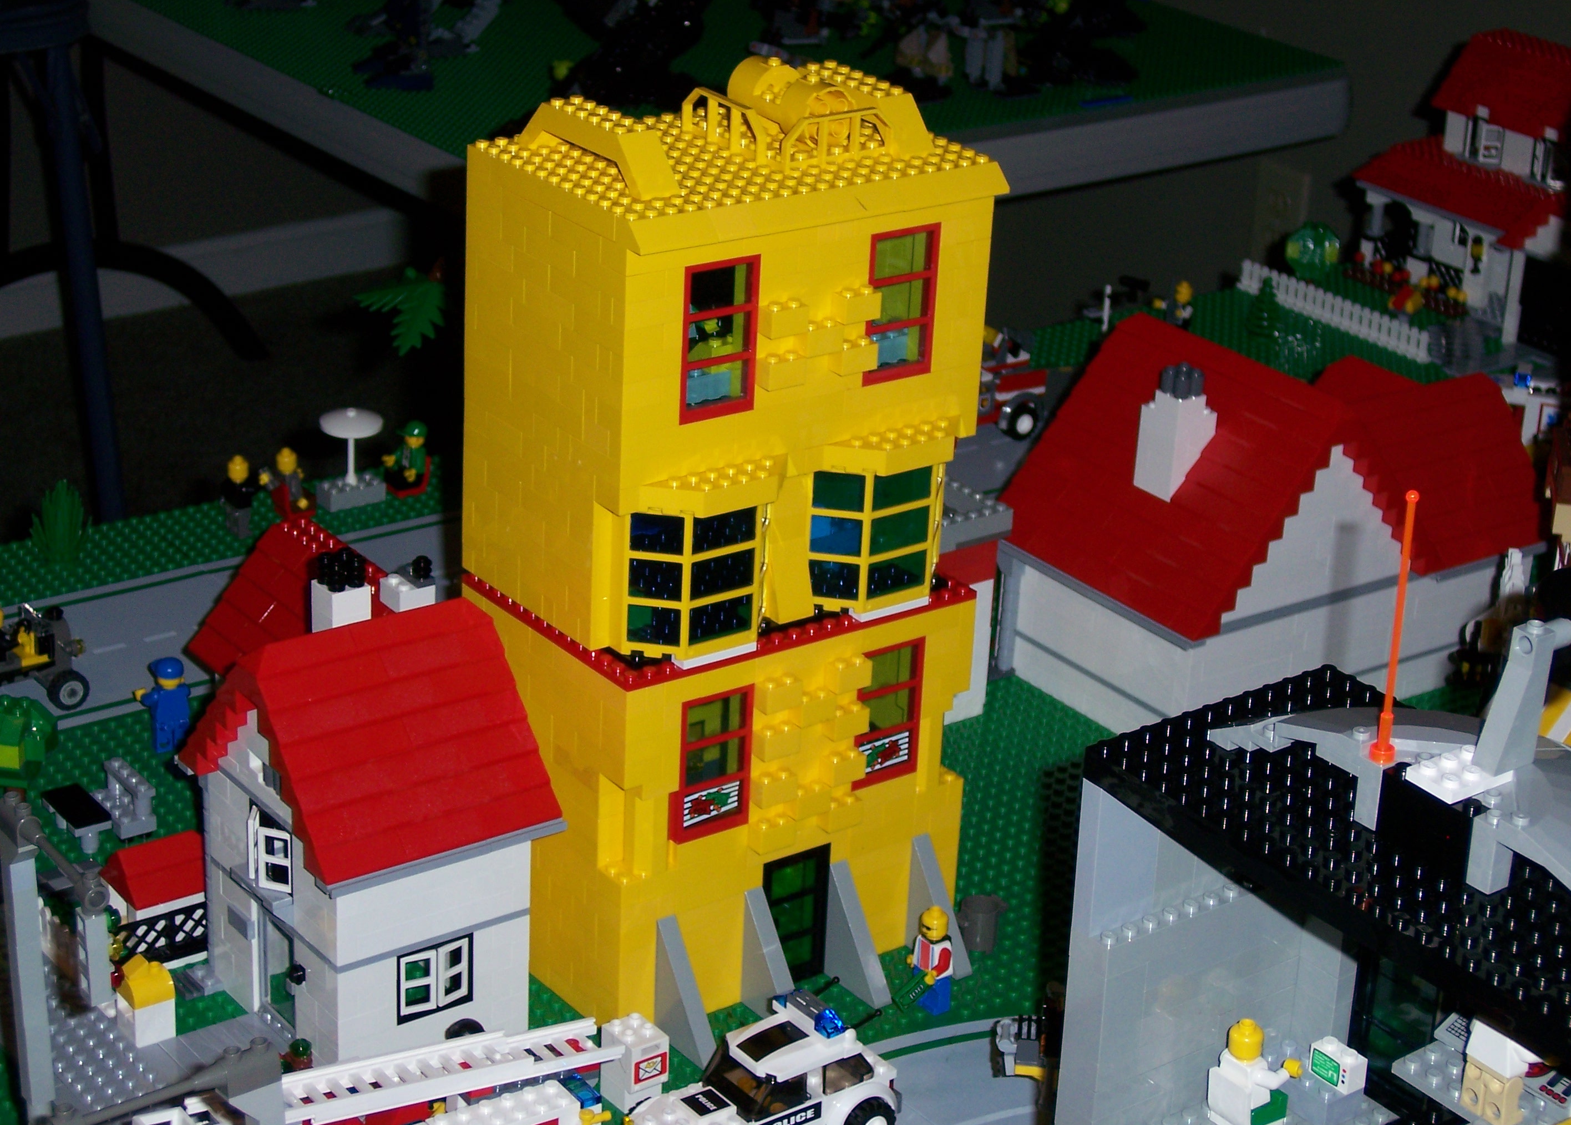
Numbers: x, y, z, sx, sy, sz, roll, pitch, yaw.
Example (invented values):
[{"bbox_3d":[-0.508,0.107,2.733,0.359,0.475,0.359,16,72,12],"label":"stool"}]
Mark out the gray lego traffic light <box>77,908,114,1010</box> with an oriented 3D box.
[{"bbox_3d":[-0.255,0.145,1.175,0.008,0.038,0.008,-14,29,-34],"label":"gray lego traffic light"}]

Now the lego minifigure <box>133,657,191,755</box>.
[{"bbox_3d":[-0.268,0.059,1.375,0.021,0.042,0.017,-14,29,-34],"label":"lego minifigure"}]

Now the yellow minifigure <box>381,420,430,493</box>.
[{"bbox_3d":[-0.198,-0.055,1.652,0.019,0.037,0.019,-14,29,-34],"label":"yellow minifigure"}]

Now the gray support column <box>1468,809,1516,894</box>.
[{"bbox_3d":[0.183,0.075,0.825,0.008,0.021,0.008,-16,30,-33],"label":"gray support column"}]

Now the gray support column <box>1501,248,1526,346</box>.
[{"bbox_3d":[0.448,-0.163,1.952,0.008,0.059,0.008,-14,29,-34],"label":"gray support column"}]

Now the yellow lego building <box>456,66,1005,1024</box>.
[{"bbox_3d":[-0.020,-0.012,1.192,0.160,0.342,0.120,-14,29,-34],"label":"yellow lego building"}]

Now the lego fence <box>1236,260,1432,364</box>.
[{"bbox_3d":[0.342,-0.158,1.978,0.008,0.019,0.161,-14,29,-34],"label":"lego fence"}]

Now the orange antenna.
[{"bbox_3d":[0.161,0.017,0.838,0.007,0.077,0.007,-16,30,-33],"label":"orange antenna"}]

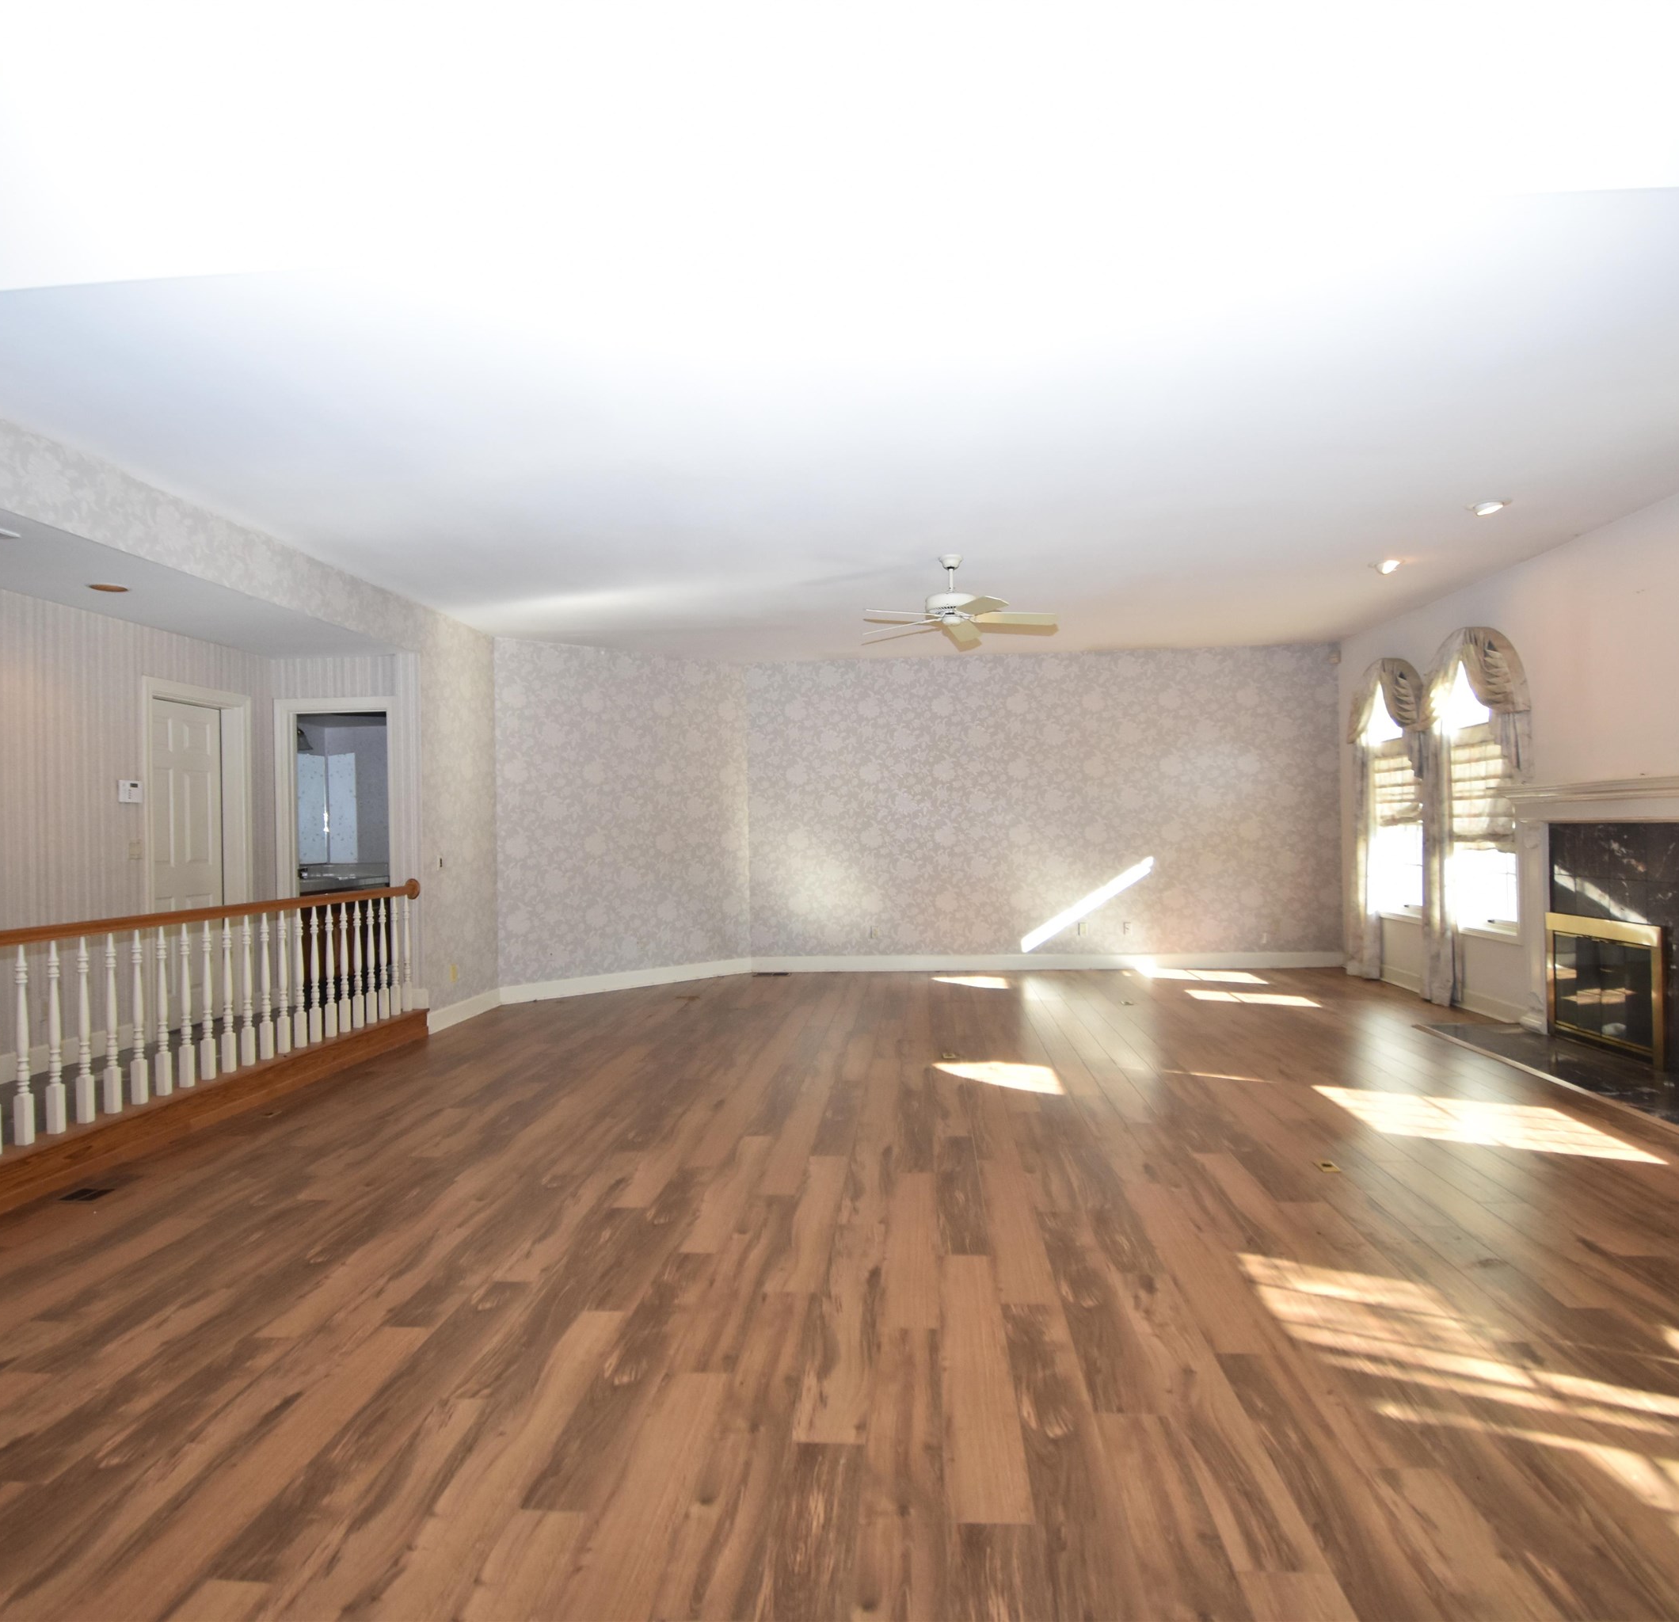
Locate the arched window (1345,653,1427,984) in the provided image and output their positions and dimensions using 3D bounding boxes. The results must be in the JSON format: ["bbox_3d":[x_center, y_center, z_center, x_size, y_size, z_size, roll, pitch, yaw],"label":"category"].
[{"bbox_3d":[4.533,0.113,8.425,0.190,2.670,1.110,-1,-1,5],"label":"arched window"}]

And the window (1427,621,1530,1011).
[{"bbox_3d":[4.370,0.079,7.020,0.200,2.640,1.440,-1,-1,5],"label":"window"}]

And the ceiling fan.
[{"bbox_3d":[0.668,-1.313,5.992,1.214,0.410,1.214,-1,-1,5],"label":"ceiling fan"}]

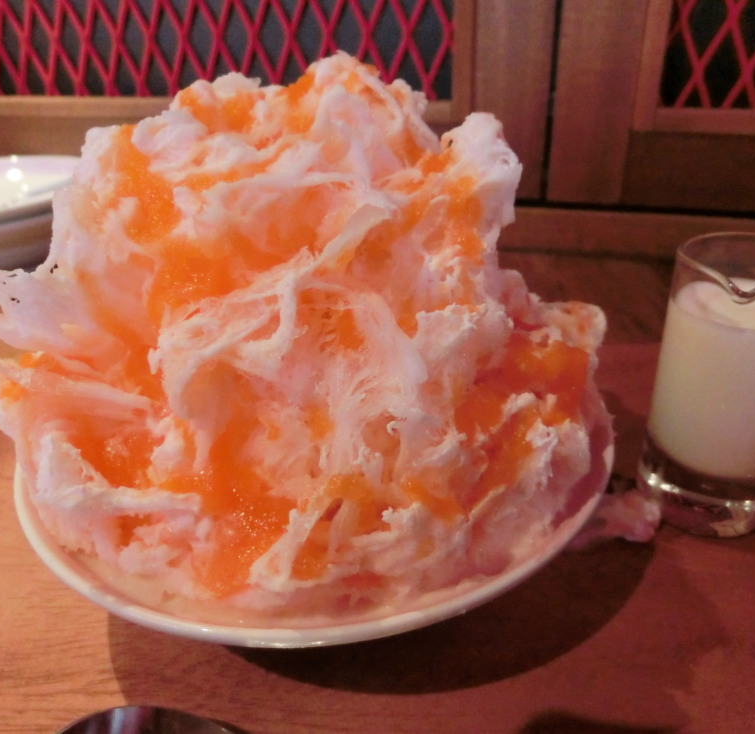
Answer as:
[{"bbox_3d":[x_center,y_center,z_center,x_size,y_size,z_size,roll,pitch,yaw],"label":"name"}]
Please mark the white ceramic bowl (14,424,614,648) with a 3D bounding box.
[{"bbox_3d":[-0.016,0.035,0.228,0.177,0.048,0.177,-2,29,1],"label":"white ceramic bowl"}]

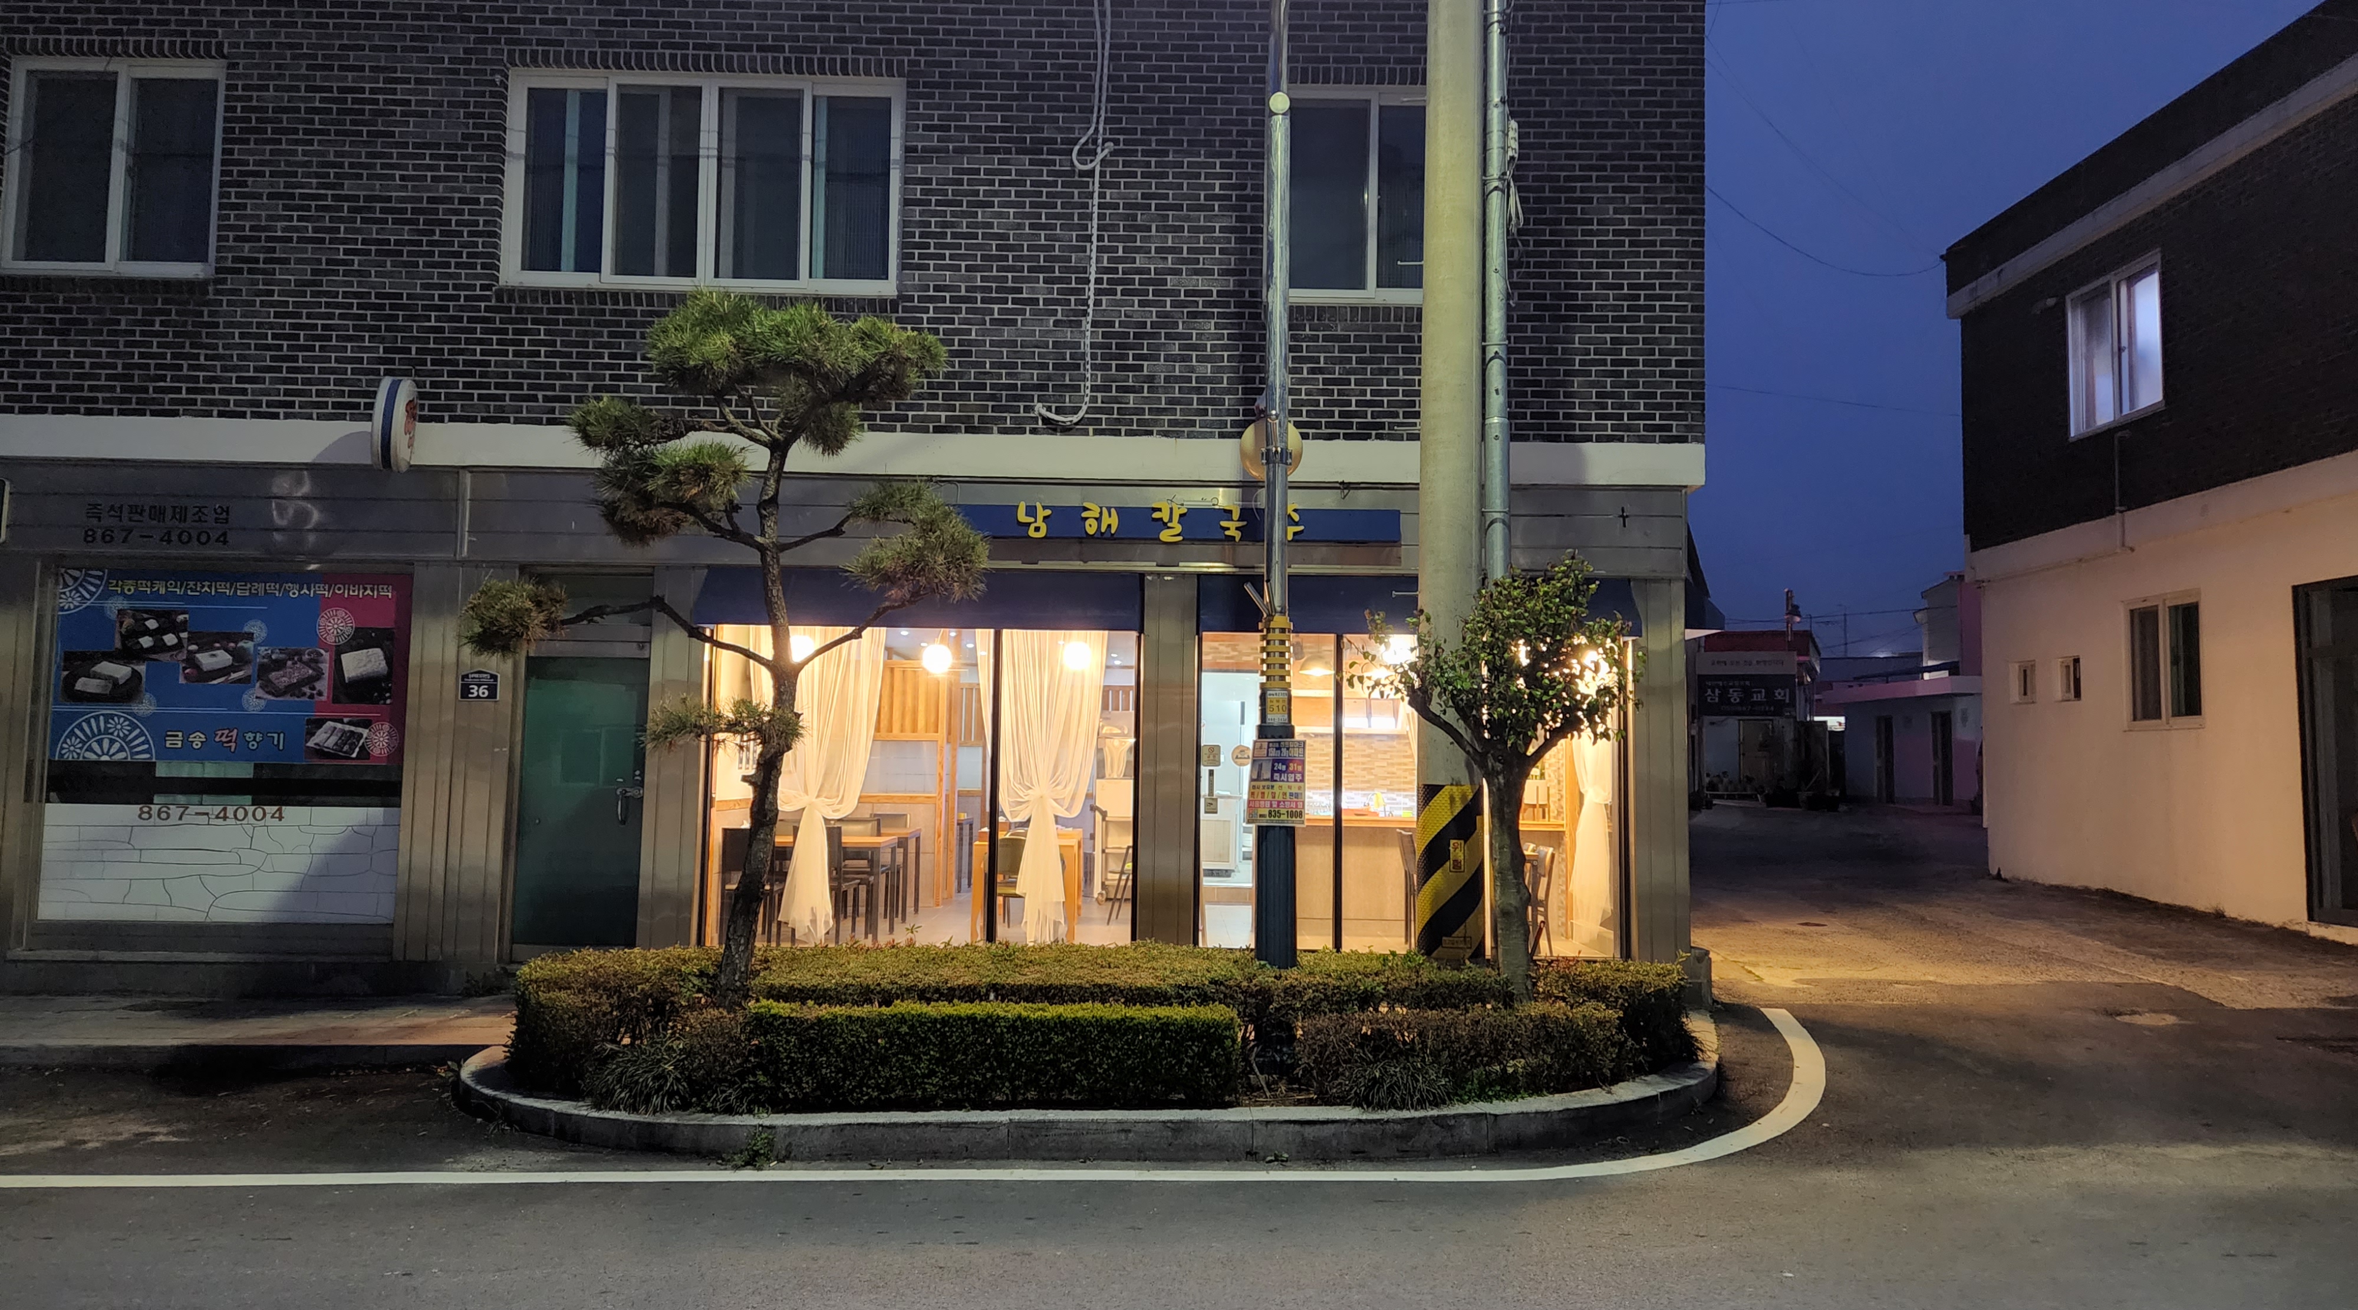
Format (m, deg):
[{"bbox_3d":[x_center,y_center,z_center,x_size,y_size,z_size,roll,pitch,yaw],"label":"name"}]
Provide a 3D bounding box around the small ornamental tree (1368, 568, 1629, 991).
[{"bbox_3d":[1.502,0.781,7.366,1.275,2.483,1.200,1,-4,0],"label":"small ornamental tree"}]

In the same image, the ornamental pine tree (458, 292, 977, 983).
[{"bbox_3d":[-2.160,0.106,7.407,2.480,3.712,1.900,1,-4,0],"label":"ornamental pine tree"}]

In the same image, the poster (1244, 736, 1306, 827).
[{"bbox_3d":[0.479,0.623,7.656,0.293,0.426,0.030,1,-4,0],"label":"poster"}]

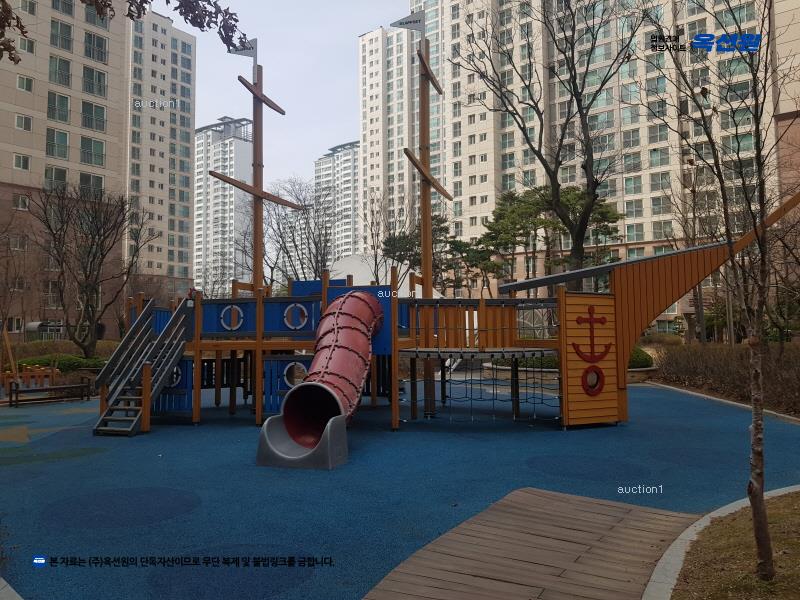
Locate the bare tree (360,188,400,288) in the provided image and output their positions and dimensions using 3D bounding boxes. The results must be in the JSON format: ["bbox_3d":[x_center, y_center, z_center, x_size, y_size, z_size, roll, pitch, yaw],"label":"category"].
[{"bbox_3d":[-0.796,-0.797,24.756,1.664,7.700,1.664,0,-4,0],"label":"bare tree"}]

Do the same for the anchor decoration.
[{"bbox_3d":[3.246,0.860,10.079,0.937,1.524,0.050,2,-4,-29],"label":"anchor decoration"}]

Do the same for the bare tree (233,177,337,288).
[{"bbox_3d":[-4.789,-1.039,24.739,4.327,8.214,4.327,0,-4,0],"label":"bare tree"}]

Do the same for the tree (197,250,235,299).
[{"bbox_3d":[-7.972,0.460,25.829,1.644,5.387,1.644,0,-4,0],"label":"tree"}]

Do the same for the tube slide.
[{"bbox_3d":[-0.884,0.922,8.530,1.030,2.250,2.960,-1,-4,16],"label":"tube slide"}]

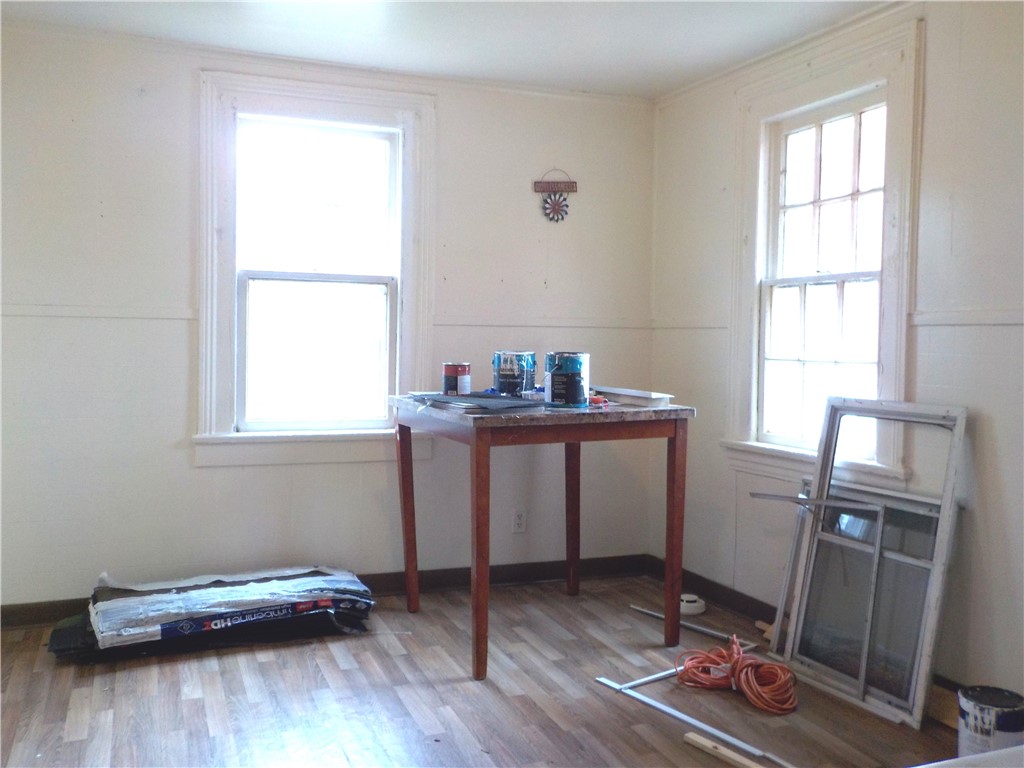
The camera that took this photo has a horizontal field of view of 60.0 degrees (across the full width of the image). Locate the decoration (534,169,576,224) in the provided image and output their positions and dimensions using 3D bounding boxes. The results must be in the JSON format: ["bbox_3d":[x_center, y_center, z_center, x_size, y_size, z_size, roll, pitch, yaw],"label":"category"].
[{"bbox_3d":[0.205,-0.874,4.115,0.210,0.235,0.030,0,3,-19],"label":"decoration"}]

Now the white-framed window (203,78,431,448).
[{"bbox_3d":[-0.822,-0.505,3.814,0.985,1.545,0.110,0,3,-19],"label":"white-framed window"}]

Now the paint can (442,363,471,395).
[{"bbox_3d":[-0.219,-0.018,3.544,0.109,0.124,0.109,1,3,0],"label":"paint can"}]

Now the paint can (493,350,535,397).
[{"bbox_3d":[0.012,-0.040,3.653,0.172,0.190,0.172,1,3,0],"label":"paint can"}]

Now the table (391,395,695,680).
[{"bbox_3d":[0.089,0.535,3.575,0.912,0.914,0.912,-1,3,-25],"label":"table"}]

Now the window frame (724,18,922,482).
[{"bbox_3d":[1.147,-0.462,3.378,0.110,1.520,0.960,-1,3,-24],"label":"window frame"}]

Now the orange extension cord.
[{"bbox_3d":[0.754,0.964,3.003,0.410,0.130,0.280,2,3,31],"label":"orange extension cord"}]

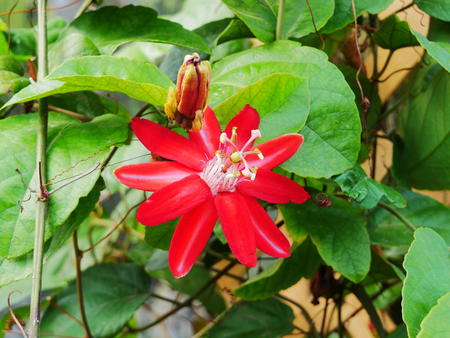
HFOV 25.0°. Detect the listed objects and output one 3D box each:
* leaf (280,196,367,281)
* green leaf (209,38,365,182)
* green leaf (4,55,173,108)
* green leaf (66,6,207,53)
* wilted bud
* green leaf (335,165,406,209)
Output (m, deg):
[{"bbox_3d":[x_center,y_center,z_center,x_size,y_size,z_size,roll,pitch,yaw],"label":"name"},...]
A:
[{"bbox_3d":[0.058,0.041,0.590,0.053,0.050,0.025,1,7,0],"label":"leaf"},{"bbox_3d":[0.032,-0.033,0.565,0.083,0.076,0.030,1,7,-3],"label":"green leaf"},{"bbox_3d":[-0.073,-0.047,0.545,0.090,0.030,0.040,1,7,0],"label":"green leaf"},{"bbox_3d":[-0.052,-0.082,0.600,0.087,0.031,0.040,1,7,0],"label":"green leaf"},{"bbox_3d":[-0.020,-0.041,0.540,0.023,0.041,0.022,8,6,0],"label":"wilted bud"},{"bbox_3d":[0.083,0.010,0.575,0.041,0.025,0.025,1,7,0],"label":"green leaf"}]

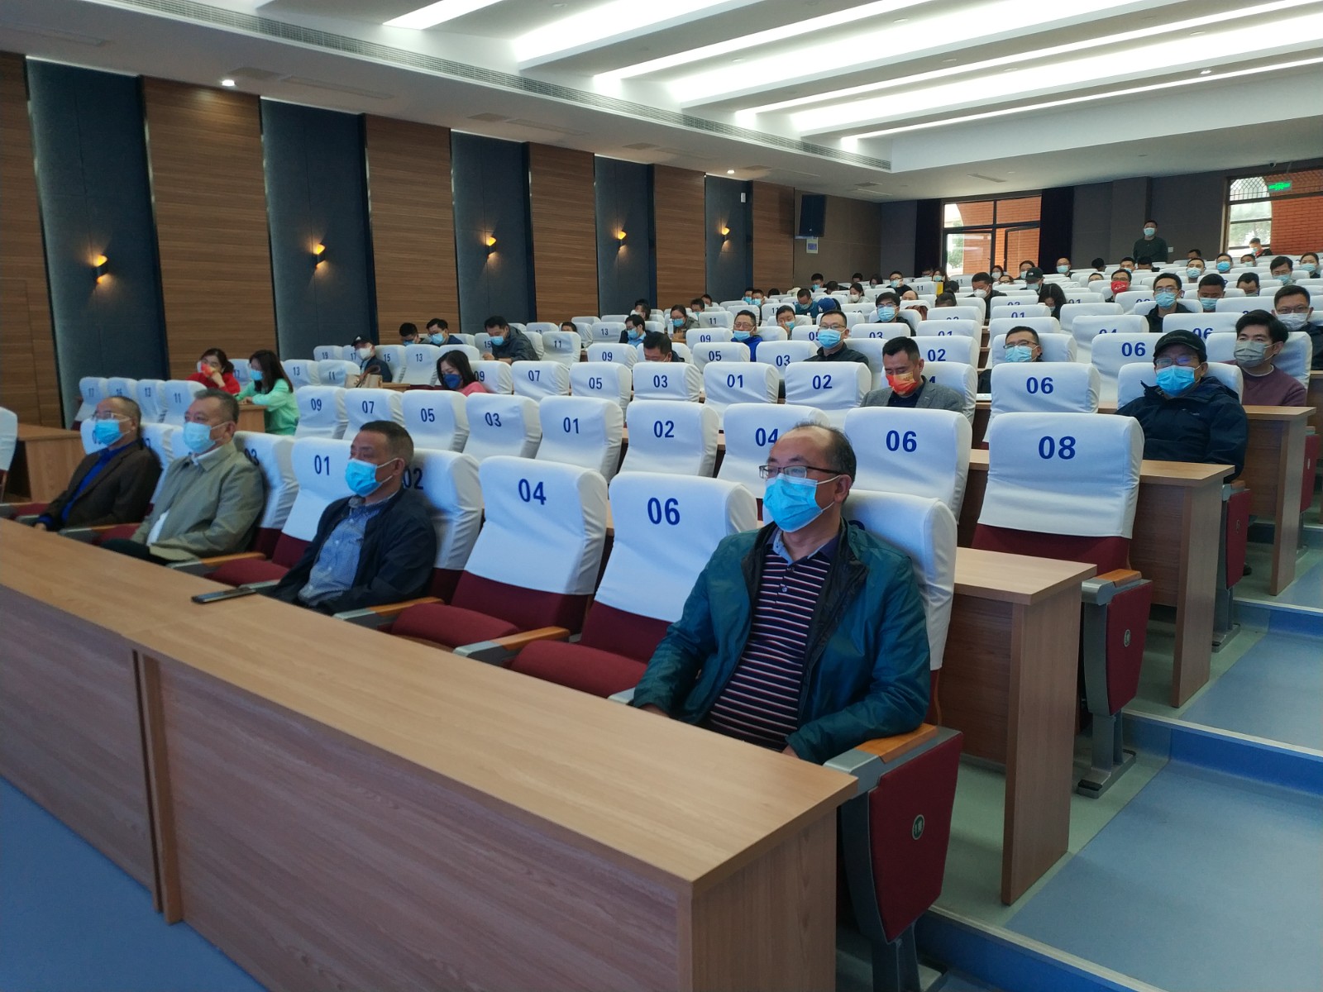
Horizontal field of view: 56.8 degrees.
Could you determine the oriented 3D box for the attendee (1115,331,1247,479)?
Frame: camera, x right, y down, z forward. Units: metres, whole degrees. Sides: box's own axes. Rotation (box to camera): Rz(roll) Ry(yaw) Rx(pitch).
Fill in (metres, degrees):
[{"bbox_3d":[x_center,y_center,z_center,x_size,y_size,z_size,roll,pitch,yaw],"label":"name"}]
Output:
[{"bbox_3d":[1.808,-0.032,4.478,0.556,1.149,0.749,7,12,41],"label":"attendee"}]

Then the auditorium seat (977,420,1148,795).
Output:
[{"bbox_3d":[1.110,0.269,3.681,0.610,1.020,0.660,6,11,41],"label":"auditorium seat"}]

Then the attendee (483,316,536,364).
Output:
[{"bbox_3d":[-1.596,-1.177,12.143,0.580,1.180,0.800,6,11,40],"label":"attendee"}]

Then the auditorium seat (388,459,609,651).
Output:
[{"bbox_3d":[-0.557,0.429,3.714,0.620,1.050,0.680,6,11,42],"label":"auditorium seat"}]

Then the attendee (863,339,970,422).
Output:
[{"bbox_3d":[1.034,-0.136,5.543,0.580,1.150,0.750,6,11,40],"label":"attendee"}]

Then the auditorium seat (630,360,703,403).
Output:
[{"bbox_3d":[-0.102,-0.238,7.122,0.590,1.030,0.630,7,12,42],"label":"auditorium seat"}]

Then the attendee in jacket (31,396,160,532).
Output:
[{"bbox_3d":[-2.745,0.135,5.835,0.570,1.190,0.800,7,11,44],"label":"attendee in jacket"}]

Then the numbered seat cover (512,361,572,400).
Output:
[{"bbox_3d":[-0.751,-0.628,7.616,0.484,0.403,0.208,7,12,41],"label":"numbered seat cover"}]

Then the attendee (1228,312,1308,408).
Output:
[{"bbox_3d":[2.629,-0.273,5.524,0.536,1.133,0.728,7,12,41],"label":"attendee"}]

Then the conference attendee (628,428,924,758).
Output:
[{"bbox_3d":[0.220,0.459,2.708,0.600,1.210,0.780,5,10,38],"label":"conference attendee"}]

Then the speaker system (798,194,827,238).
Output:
[{"bbox_3d":[2.434,-4.639,20.103,0.430,0.690,0.400,-2,21,-8],"label":"speaker system"}]

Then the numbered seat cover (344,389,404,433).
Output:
[{"bbox_3d":[-1.580,-0.399,6.767,0.470,0.390,0.170,6,11,42],"label":"numbered seat cover"}]

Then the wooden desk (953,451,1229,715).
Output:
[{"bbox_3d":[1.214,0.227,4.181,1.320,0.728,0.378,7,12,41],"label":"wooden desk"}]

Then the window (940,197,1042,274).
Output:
[{"bbox_3d":[5.551,-4.280,20.610,1.900,1.500,0.120,6,11,42],"label":"window"}]

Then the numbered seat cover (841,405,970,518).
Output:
[{"bbox_3d":[0.844,-0.090,4.338,0.510,0.460,0.280,7,12,42],"label":"numbered seat cover"}]

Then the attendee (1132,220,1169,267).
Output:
[{"bbox_3d":[6.698,-2.924,16.798,0.500,1.680,0.340,4,10,34],"label":"attendee"}]

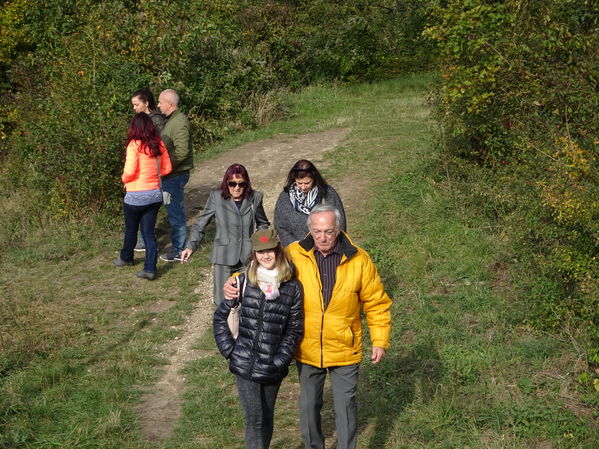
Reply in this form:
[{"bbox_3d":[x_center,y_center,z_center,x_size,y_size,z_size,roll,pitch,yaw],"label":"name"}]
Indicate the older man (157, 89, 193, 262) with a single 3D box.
[{"bbox_3d":[-1.222,-0.509,12.475,0.360,1.740,0.480,4,16,16],"label":"older man"}]

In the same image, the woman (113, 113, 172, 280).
[{"bbox_3d":[-1.482,-0.297,11.942,0.480,1.610,0.480,-7,17,-26],"label":"woman"}]

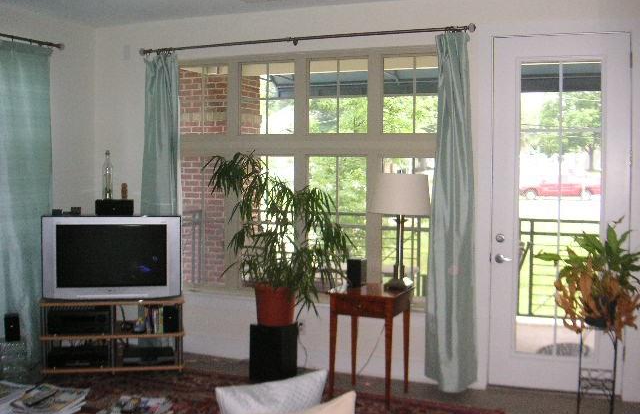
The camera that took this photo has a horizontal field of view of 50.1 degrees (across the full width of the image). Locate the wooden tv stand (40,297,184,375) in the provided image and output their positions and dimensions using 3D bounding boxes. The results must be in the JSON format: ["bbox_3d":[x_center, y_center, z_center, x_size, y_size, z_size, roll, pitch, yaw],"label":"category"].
[{"bbox_3d":[-1.581,0.966,5.347,1.050,0.560,0.480,-1,4,-9],"label":"wooden tv stand"}]

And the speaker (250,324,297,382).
[{"bbox_3d":[-0.328,1.057,5.075,0.275,0.415,0.300,1,4,20],"label":"speaker"}]

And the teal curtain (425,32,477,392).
[{"bbox_3d":[0.924,0.043,4.763,0.357,2.460,0.140,1,4,20],"label":"teal curtain"}]

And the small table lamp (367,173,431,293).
[{"bbox_3d":[0.541,0.153,4.632,0.422,0.765,0.422,1,4,20],"label":"small table lamp"}]

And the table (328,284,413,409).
[{"bbox_3d":[0.342,0.929,4.619,0.460,0.740,0.430,2,4,21],"label":"table"}]

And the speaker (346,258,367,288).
[{"bbox_3d":[0.260,0.454,4.735,0.105,0.195,0.125,2,4,21],"label":"speaker"}]

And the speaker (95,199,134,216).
[{"bbox_3d":[-1.543,0.002,5.146,0.285,0.116,0.130,0,4,-13],"label":"speaker"}]

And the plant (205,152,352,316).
[{"bbox_3d":[-0.333,0.230,4.915,0.980,1.250,0.800,2,4,21],"label":"plant"}]

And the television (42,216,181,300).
[{"bbox_3d":[-1.601,0.365,5.423,1.010,0.628,0.560,-1,4,-9],"label":"television"}]

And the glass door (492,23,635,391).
[{"bbox_3d":[1.617,0.058,4.610,0.905,2.420,0.055,2,4,21],"label":"glass door"}]

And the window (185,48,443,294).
[{"bbox_3d":[-0.091,-0.218,5.270,2.273,1.930,0.120,1,4,20],"label":"window"}]

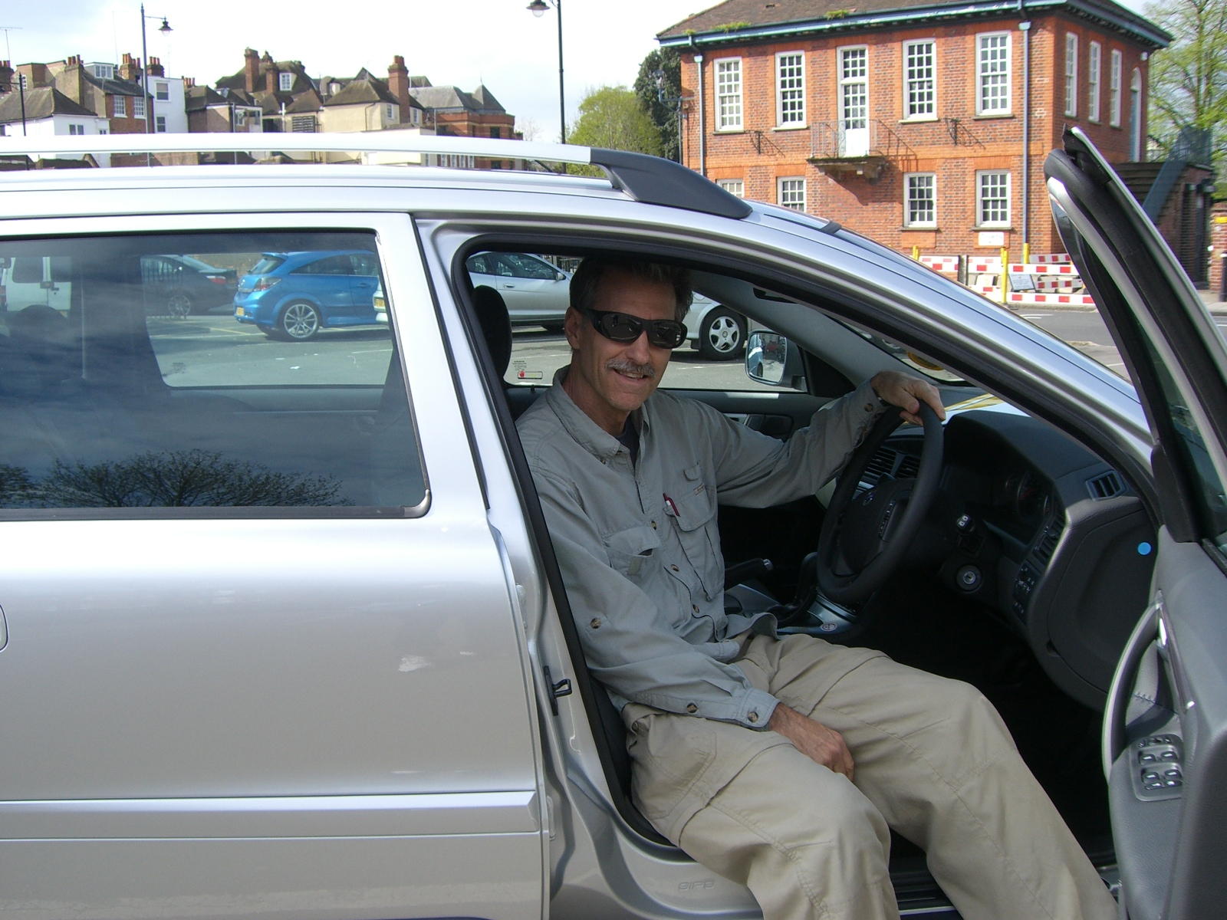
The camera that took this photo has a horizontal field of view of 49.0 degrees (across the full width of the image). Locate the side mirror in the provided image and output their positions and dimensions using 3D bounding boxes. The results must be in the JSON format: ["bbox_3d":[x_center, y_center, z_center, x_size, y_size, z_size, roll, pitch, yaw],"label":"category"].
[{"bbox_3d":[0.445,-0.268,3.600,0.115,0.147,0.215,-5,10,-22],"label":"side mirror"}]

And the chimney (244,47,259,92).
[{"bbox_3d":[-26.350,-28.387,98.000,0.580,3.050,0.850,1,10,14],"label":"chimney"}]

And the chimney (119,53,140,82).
[{"bbox_3d":[-34.143,-27.687,95.000,0.850,1.820,1.000,3,11,26],"label":"chimney"}]

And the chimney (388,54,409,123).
[{"bbox_3d":[-14.060,-24.269,88.000,0.780,4.200,1.050,3,10,22],"label":"chimney"}]

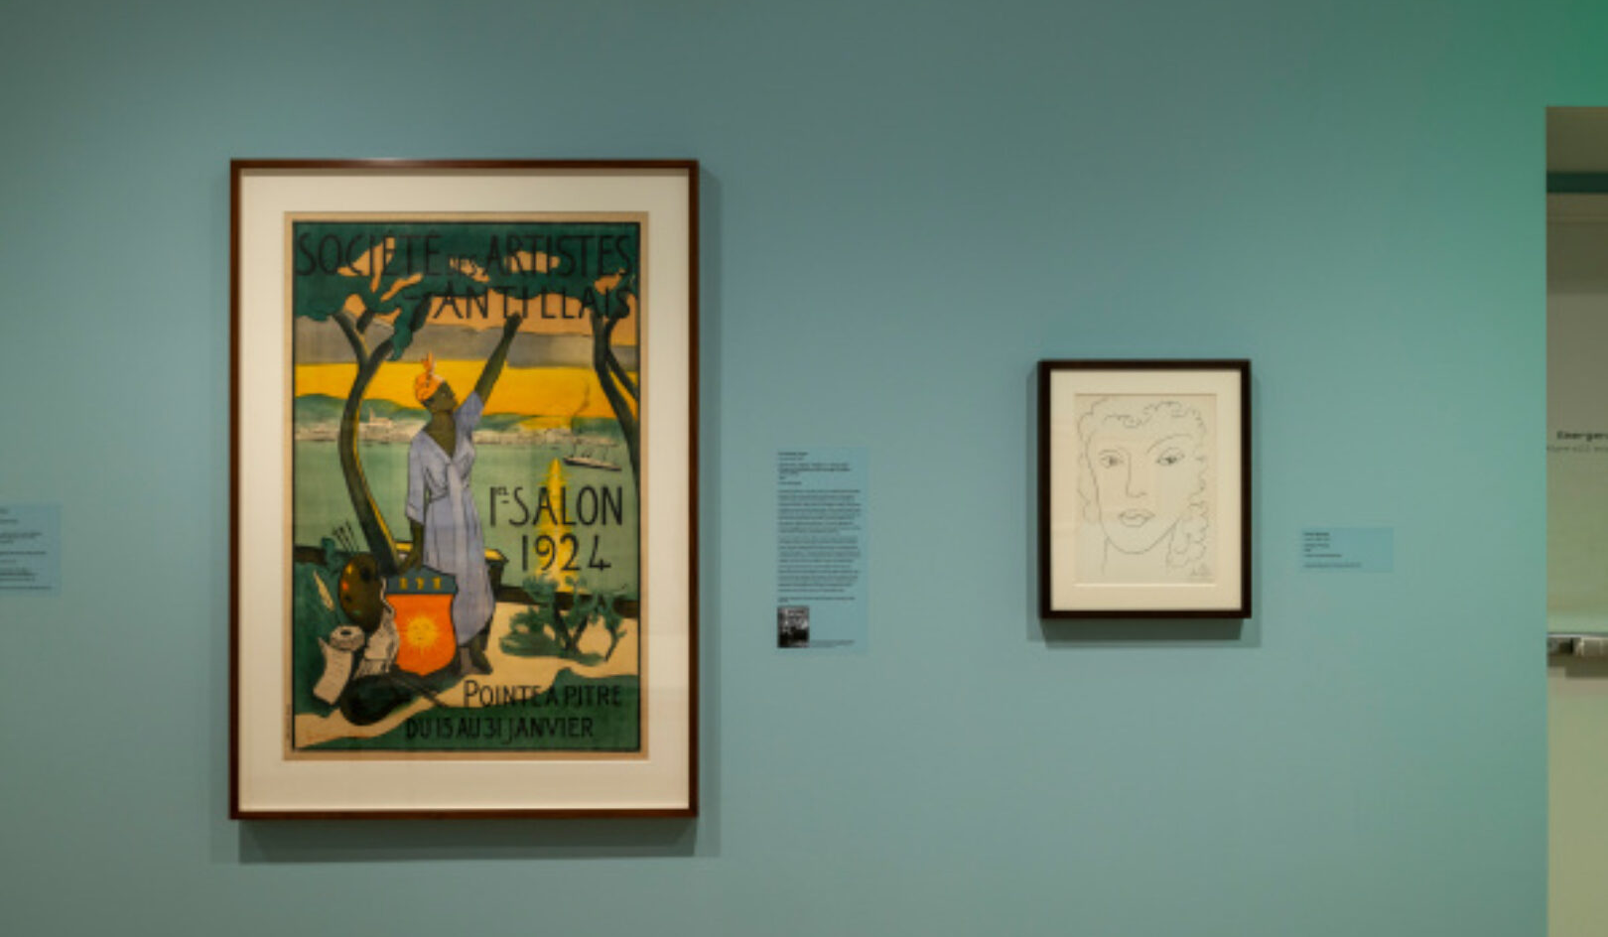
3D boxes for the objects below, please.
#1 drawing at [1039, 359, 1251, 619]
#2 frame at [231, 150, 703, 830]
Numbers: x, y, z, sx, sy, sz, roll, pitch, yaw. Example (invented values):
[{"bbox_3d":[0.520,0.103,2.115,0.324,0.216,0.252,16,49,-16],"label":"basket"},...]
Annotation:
[{"bbox_3d":[0.692,0.042,3.267,0.425,0.523,0.034,0,0,0],"label":"drawing"},{"bbox_3d":[-0.681,0.042,3.246,0.937,1.320,0.041,0,0,0],"label":"frame"}]

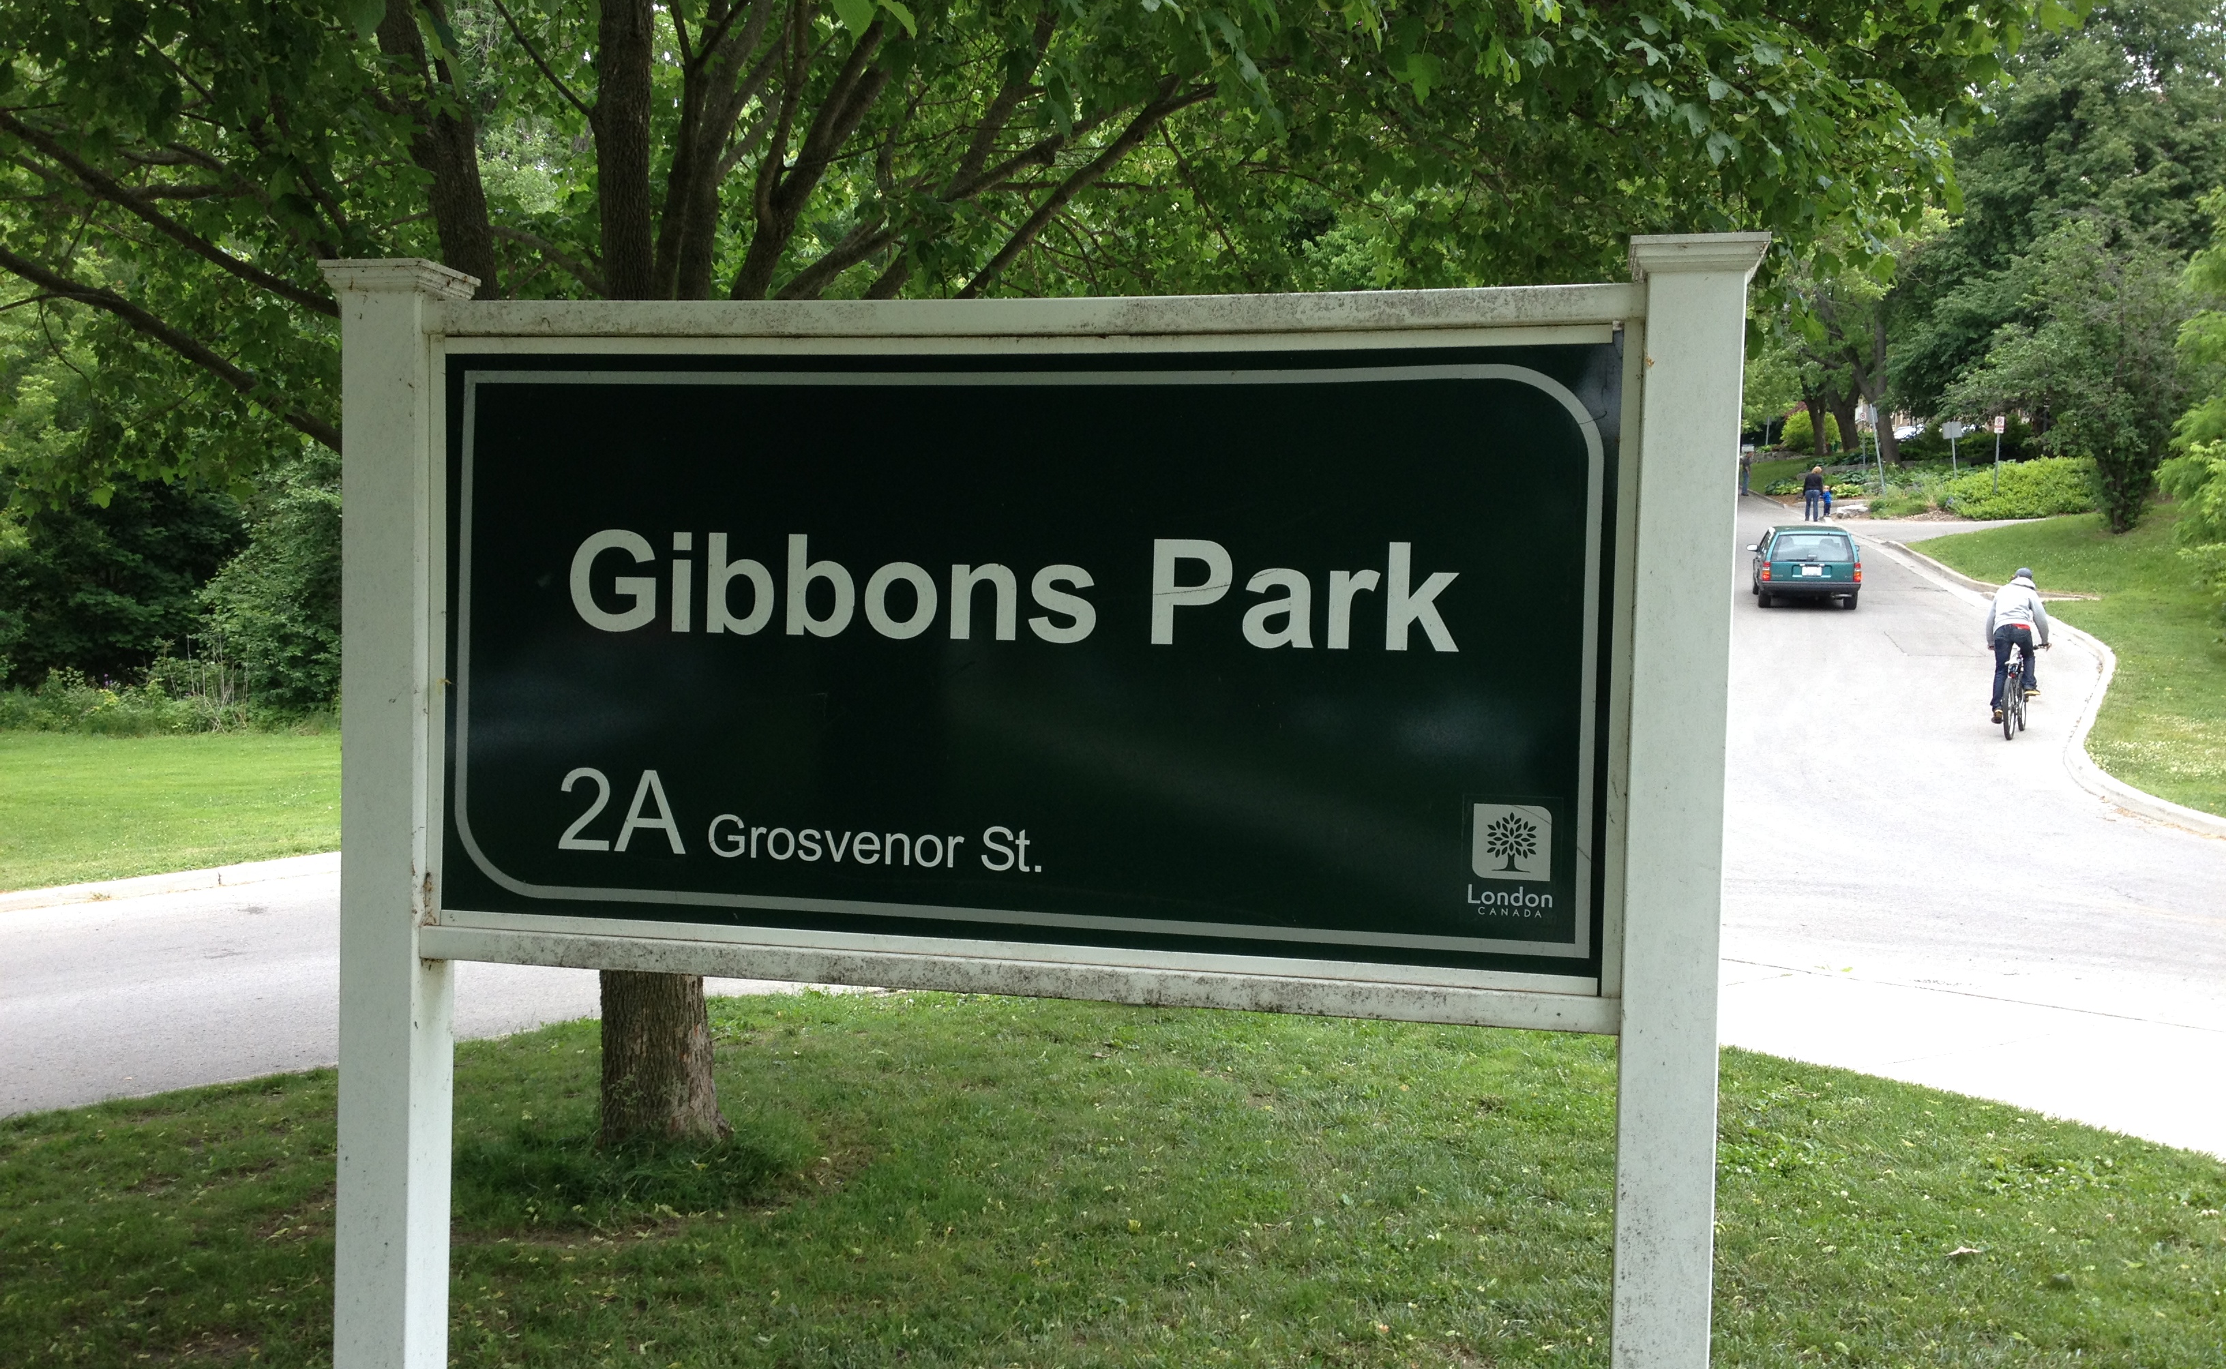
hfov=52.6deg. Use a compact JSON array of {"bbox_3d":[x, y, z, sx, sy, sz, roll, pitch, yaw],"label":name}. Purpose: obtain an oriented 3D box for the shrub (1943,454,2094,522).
[{"bbox_3d":[26.796,-5.781,66.500,4.300,1.750,2.700,2,2,17],"label":"shrub"}]

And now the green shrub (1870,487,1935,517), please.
[{"bbox_3d":[22.907,-5.288,65.300,1.800,0.850,1.300,2,2,17],"label":"green shrub"}]

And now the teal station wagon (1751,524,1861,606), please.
[{"bbox_3d":[12.709,-2.205,41.325,1.760,1.450,4.830,2,7,13],"label":"teal station wagon"}]

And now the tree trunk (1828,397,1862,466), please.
[{"bbox_3d":[28.626,-9.893,88.000,1.150,2.750,0.900,2,2,18],"label":"tree trunk"}]

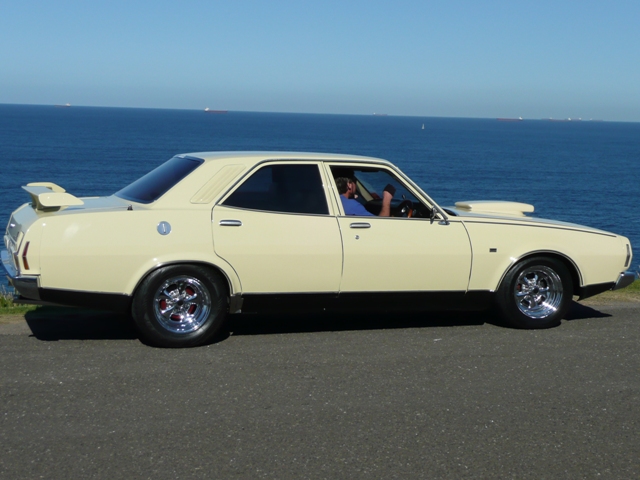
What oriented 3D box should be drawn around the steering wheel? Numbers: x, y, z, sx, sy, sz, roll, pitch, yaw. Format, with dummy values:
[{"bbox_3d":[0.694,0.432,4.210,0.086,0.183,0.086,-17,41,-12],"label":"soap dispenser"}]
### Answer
[{"bbox_3d":[0.637,-0.165,9.125,0.080,0.370,0.370,26,-2,-19],"label":"steering wheel"}]

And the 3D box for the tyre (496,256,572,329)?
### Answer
[{"bbox_3d":[1.685,0.398,9.044,0.590,0.590,0.215,0,7,-18],"label":"tyre"}]

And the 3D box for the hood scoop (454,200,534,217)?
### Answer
[{"bbox_3d":[1.458,-0.271,9.758,0.600,0.130,0.410,0,7,-18],"label":"hood scoop"}]

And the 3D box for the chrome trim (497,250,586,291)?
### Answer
[{"bbox_3d":[1.714,0.228,8.906,0.800,0.320,0.050,0,7,-18],"label":"chrome trim"}]

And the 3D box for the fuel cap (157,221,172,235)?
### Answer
[{"bbox_3d":[-1.092,-0.086,8.045,0.102,0.102,0.030,-1,0,-18],"label":"fuel cap"}]

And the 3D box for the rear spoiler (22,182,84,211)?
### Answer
[{"bbox_3d":[-2.007,-0.326,8.594,0.340,0.150,1.360,0,7,-18],"label":"rear spoiler"}]

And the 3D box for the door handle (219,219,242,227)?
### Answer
[{"bbox_3d":[-0.626,-0.117,8.094,0.170,0.052,0.045,0,7,-18],"label":"door handle"}]

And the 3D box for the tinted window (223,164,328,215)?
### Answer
[{"bbox_3d":[-0.333,-0.369,8.299,0.840,0.390,0.050,0,-13,-18],"label":"tinted window"}]

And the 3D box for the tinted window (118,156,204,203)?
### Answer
[{"bbox_3d":[-1.281,-0.477,8.819,0.580,0.100,1.270,-36,16,-11],"label":"tinted window"}]

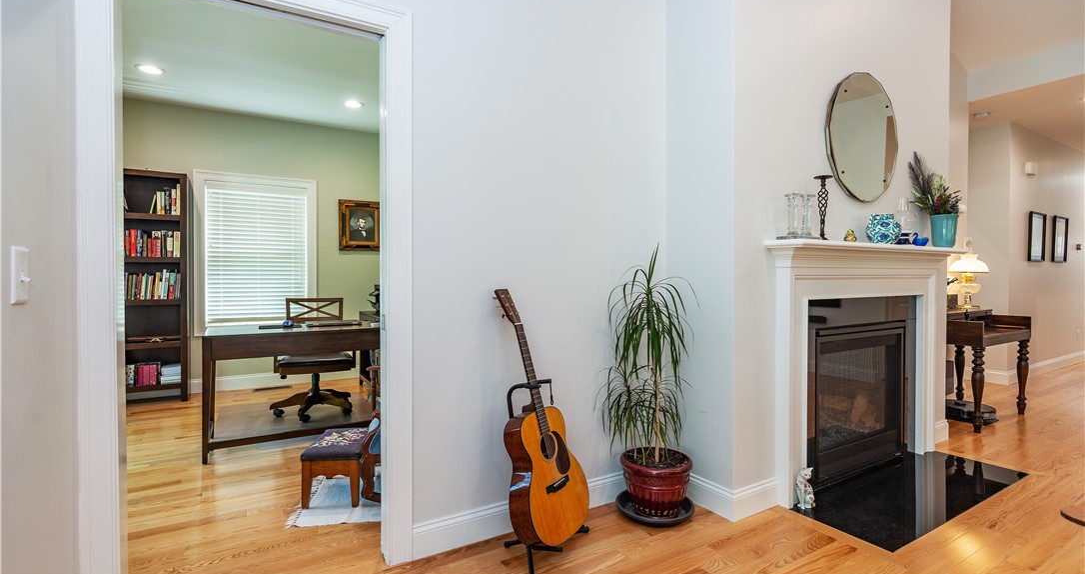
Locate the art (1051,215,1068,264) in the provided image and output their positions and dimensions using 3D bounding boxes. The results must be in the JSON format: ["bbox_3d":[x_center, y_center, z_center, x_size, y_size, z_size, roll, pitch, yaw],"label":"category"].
[{"bbox_3d":[6.465,-0.587,6.017,0.430,0.563,0.030,0,0,-30],"label":"art"}]

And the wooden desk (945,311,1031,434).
[{"bbox_3d":[3.427,0.617,3.869,0.976,0.834,0.477,-1,1,-30],"label":"wooden desk"}]

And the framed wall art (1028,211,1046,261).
[{"bbox_3d":[5.441,-0.546,5.297,0.440,0.530,0.025,-1,1,-30],"label":"framed wall art"}]

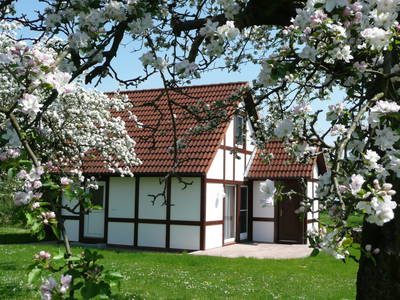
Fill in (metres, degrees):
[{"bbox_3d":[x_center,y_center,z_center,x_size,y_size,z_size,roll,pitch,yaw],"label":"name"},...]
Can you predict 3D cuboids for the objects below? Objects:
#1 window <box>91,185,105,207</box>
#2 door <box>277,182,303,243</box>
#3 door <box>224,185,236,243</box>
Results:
[{"bbox_3d":[-3.644,1.647,18.428,0.630,0.840,0.090,-1,-5,26],"label":"window"},{"bbox_3d":[3.436,2.372,19.810,1.020,2.240,0.110,-1,-5,26],"label":"door"},{"bbox_3d":[1.097,2.265,18.482,0.110,2.080,1.080,-1,-5,26],"label":"door"}]

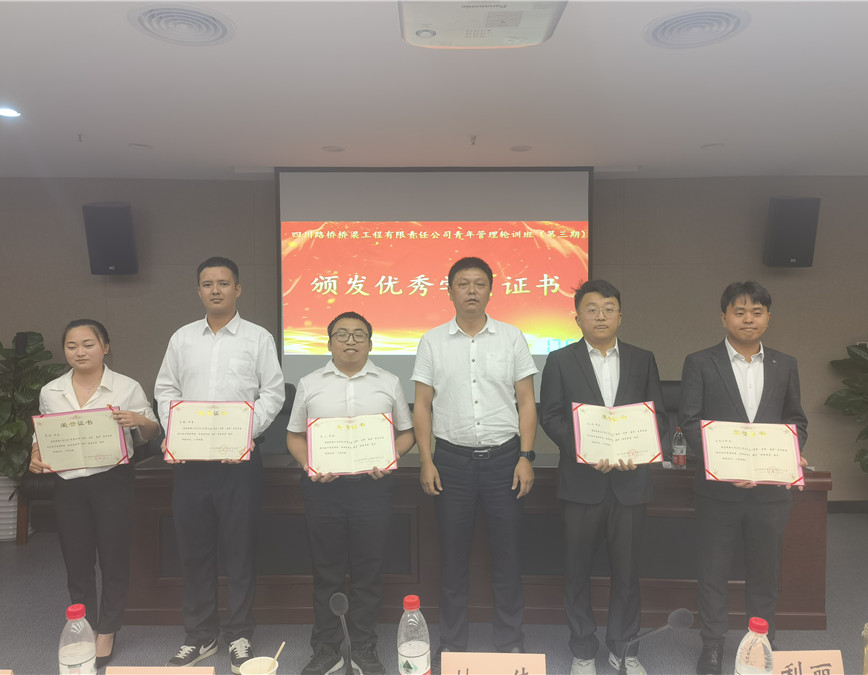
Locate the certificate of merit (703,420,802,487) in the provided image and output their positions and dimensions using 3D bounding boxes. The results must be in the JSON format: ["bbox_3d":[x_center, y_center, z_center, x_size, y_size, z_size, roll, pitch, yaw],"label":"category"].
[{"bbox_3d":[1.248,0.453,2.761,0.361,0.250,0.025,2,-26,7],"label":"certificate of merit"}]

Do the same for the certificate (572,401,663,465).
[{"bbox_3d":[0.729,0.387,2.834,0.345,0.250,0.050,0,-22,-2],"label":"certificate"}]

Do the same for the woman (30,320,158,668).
[{"bbox_3d":[-1.470,0.665,3.075,0.500,1.530,0.380,-1,3,-5],"label":"woman"}]

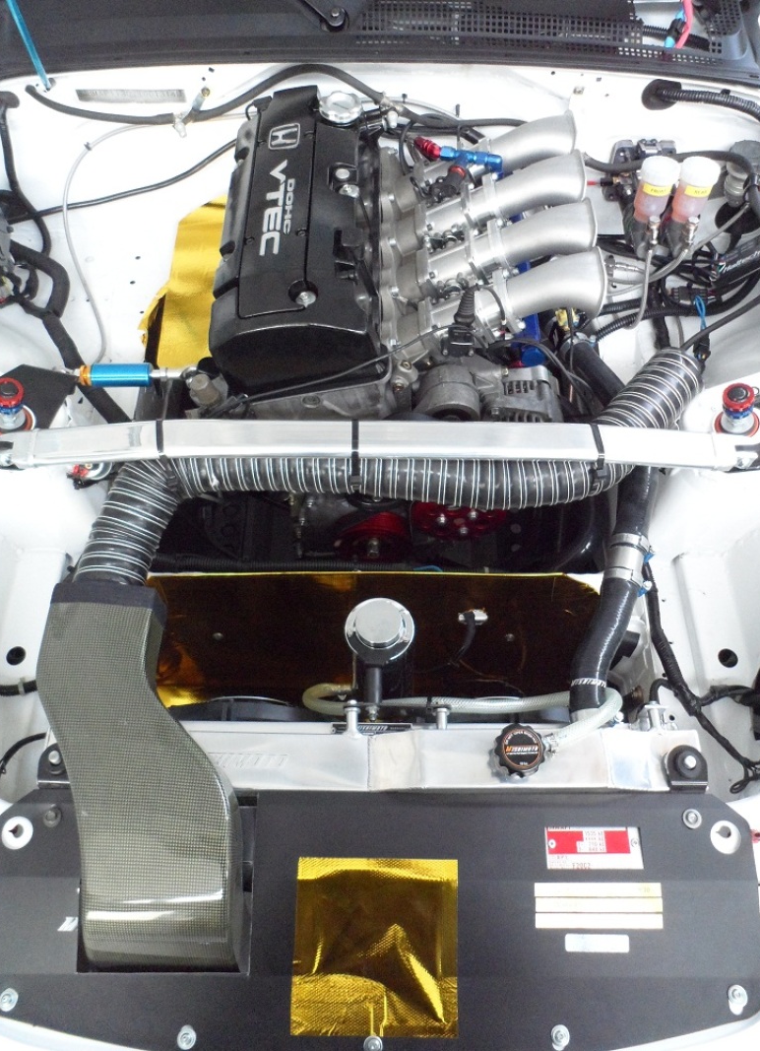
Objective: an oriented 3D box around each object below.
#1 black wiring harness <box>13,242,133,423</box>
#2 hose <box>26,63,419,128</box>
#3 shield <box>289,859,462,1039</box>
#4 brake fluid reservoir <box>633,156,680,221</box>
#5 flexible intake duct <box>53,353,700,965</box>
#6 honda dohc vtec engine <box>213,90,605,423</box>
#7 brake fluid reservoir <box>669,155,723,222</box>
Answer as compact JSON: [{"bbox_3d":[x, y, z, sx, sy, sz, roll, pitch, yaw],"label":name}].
[{"bbox_3d":[-0.433,-0.266,1.100,0.145,0.150,0.200,0,57,0],"label":"black wiring harness"},{"bbox_3d":[-0.227,-0.620,1.140,0.560,0.070,0.055,0,57,0],"label":"hose"},{"bbox_3d":[-0.004,0.413,0.772,0.160,0.015,0.160,0,76,0],"label":"shield"},{"bbox_3d":[0.382,-0.465,1.090,0.047,0.080,0.047,0,57,0],"label":"brake fluid reservoir"},{"bbox_3d":[0.030,0.095,0.880,0.720,0.230,0.680,0,57,0],"label":"flexible intake duct"},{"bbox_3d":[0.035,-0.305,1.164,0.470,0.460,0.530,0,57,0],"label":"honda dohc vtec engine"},{"bbox_3d":[0.435,-0.464,1.090,0.047,0.080,0.047,0,57,0],"label":"brake fluid reservoir"}]

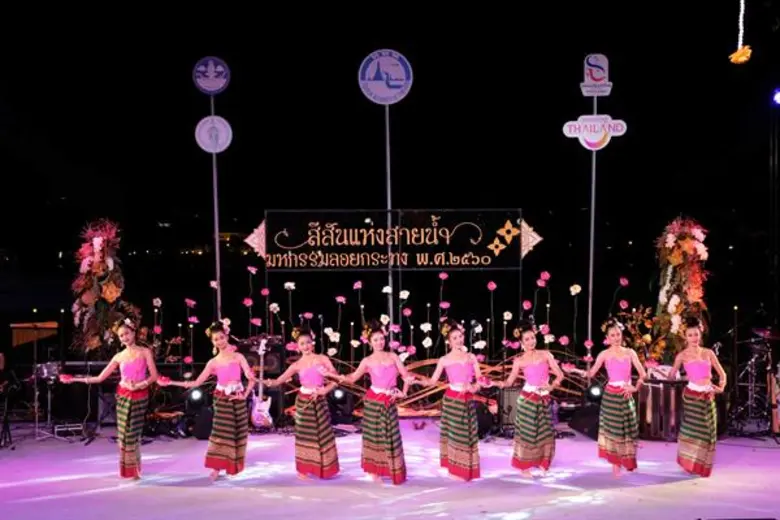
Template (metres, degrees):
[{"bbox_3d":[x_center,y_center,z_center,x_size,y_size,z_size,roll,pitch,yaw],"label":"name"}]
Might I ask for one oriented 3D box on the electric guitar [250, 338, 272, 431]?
[{"bbox_3d":[-1.611,1.554,12.269,0.320,1.130,0.080,6,-8,-20],"label":"electric guitar"}]

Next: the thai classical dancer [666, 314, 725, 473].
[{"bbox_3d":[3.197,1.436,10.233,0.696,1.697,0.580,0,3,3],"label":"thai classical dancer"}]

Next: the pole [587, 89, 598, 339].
[{"bbox_3d":[2.815,-0.244,13.603,0.055,4.159,0.055,1,2,0],"label":"pole"}]

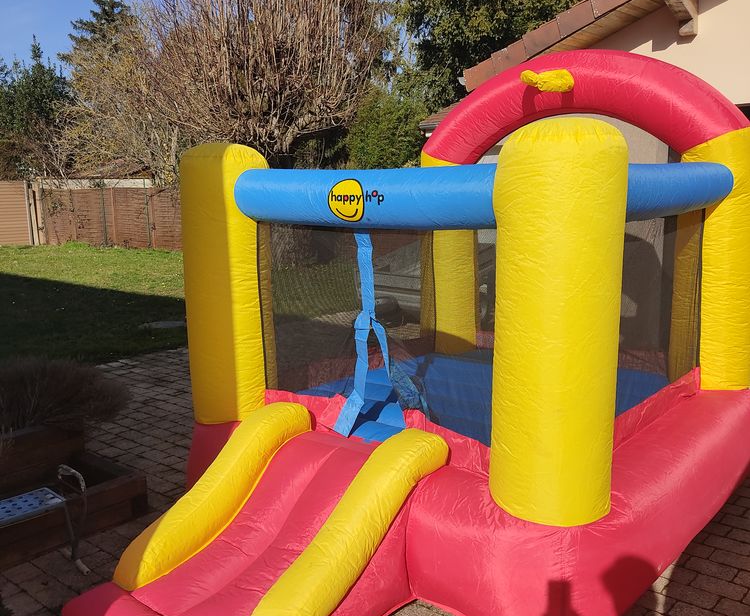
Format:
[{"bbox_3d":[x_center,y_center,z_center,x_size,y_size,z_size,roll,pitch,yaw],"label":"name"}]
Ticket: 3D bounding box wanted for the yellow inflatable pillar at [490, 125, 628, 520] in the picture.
[{"bbox_3d":[0.625,0.038,2.597,0.426,1.326,0.426,7,12,39],"label":"yellow inflatable pillar"}]

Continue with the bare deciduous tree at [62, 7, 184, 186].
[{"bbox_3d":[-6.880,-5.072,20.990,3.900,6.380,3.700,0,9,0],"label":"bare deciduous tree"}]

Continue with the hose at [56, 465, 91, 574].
[{"bbox_3d":[-1.269,0.875,3.160,0.190,0.370,0.120,7,12,39],"label":"hose"}]

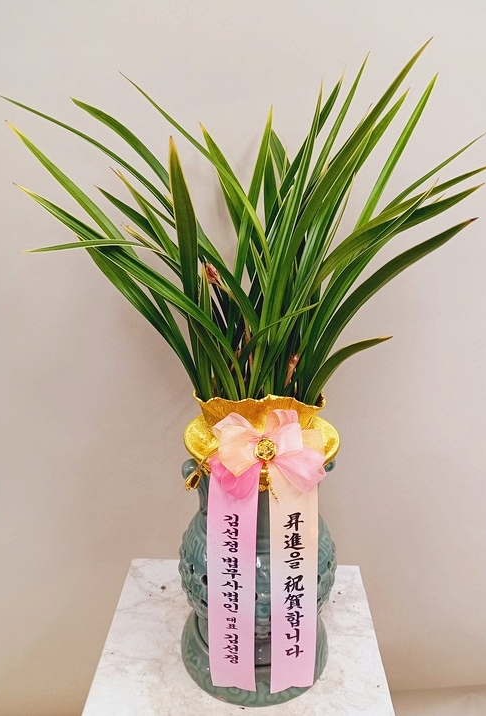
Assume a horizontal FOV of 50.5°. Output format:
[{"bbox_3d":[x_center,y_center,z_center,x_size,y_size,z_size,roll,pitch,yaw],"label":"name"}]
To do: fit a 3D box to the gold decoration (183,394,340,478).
[{"bbox_3d":[0.020,0.054,0.541,0.165,0.078,0.160,1,20,0],"label":"gold decoration"}]

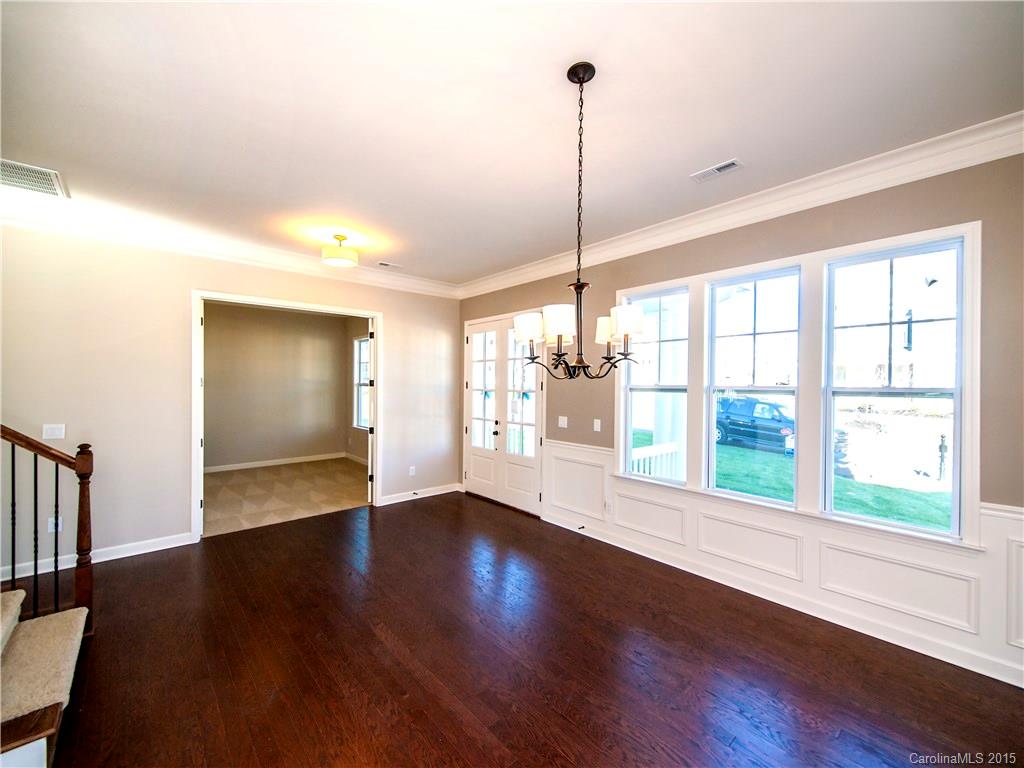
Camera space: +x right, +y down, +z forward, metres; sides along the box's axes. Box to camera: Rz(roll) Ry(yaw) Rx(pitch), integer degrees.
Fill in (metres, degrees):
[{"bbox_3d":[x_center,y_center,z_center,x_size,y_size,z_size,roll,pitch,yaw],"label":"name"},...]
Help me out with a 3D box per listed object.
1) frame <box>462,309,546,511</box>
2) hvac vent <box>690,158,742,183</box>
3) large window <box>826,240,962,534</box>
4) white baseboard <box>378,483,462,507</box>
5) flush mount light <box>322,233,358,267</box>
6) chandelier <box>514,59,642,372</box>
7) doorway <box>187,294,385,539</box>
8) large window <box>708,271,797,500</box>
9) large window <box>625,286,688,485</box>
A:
[{"bbox_3d":[-0.151,0.369,5.611,0.070,2.440,1.580,0,0,-41],"label":"frame"},{"bbox_3d":[1.366,-1.413,2.760,0.137,0.020,0.300,0,0,-41],"label":"hvac vent"},{"bbox_3d":[2.426,0.029,2.670,0.090,1.750,0.645,0,0,-41],"label":"large window"},{"bbox_3d":[-1.206,1.548,5.809,1.270,0.092,0.020,0,0,-41],"label":"white baseboard"},{"bbox_3d":[-1.689,-1.329,4.071,0.355,0.235,0.355,0,0,-41],"label":"flush mount light"},{"bbox_3d":[0.312,-0.725,1.900,0.600,1.400,0.600,0,0,0],"label":"chandelier"},{"bbox_3d":[-2.475,0.332,4.780,1.960,2.500,0.150,0,0,-41],"label":"doorway"},{"bbox_3d":[1.892,0.021,3.286,0.090,1.750,0.645,0,0,-41],"label":"large window"},{"bbox_3d":[1.350,0.015,3.911,0.090,1.750,0.645,0,0,-41],"label":"large window"}]

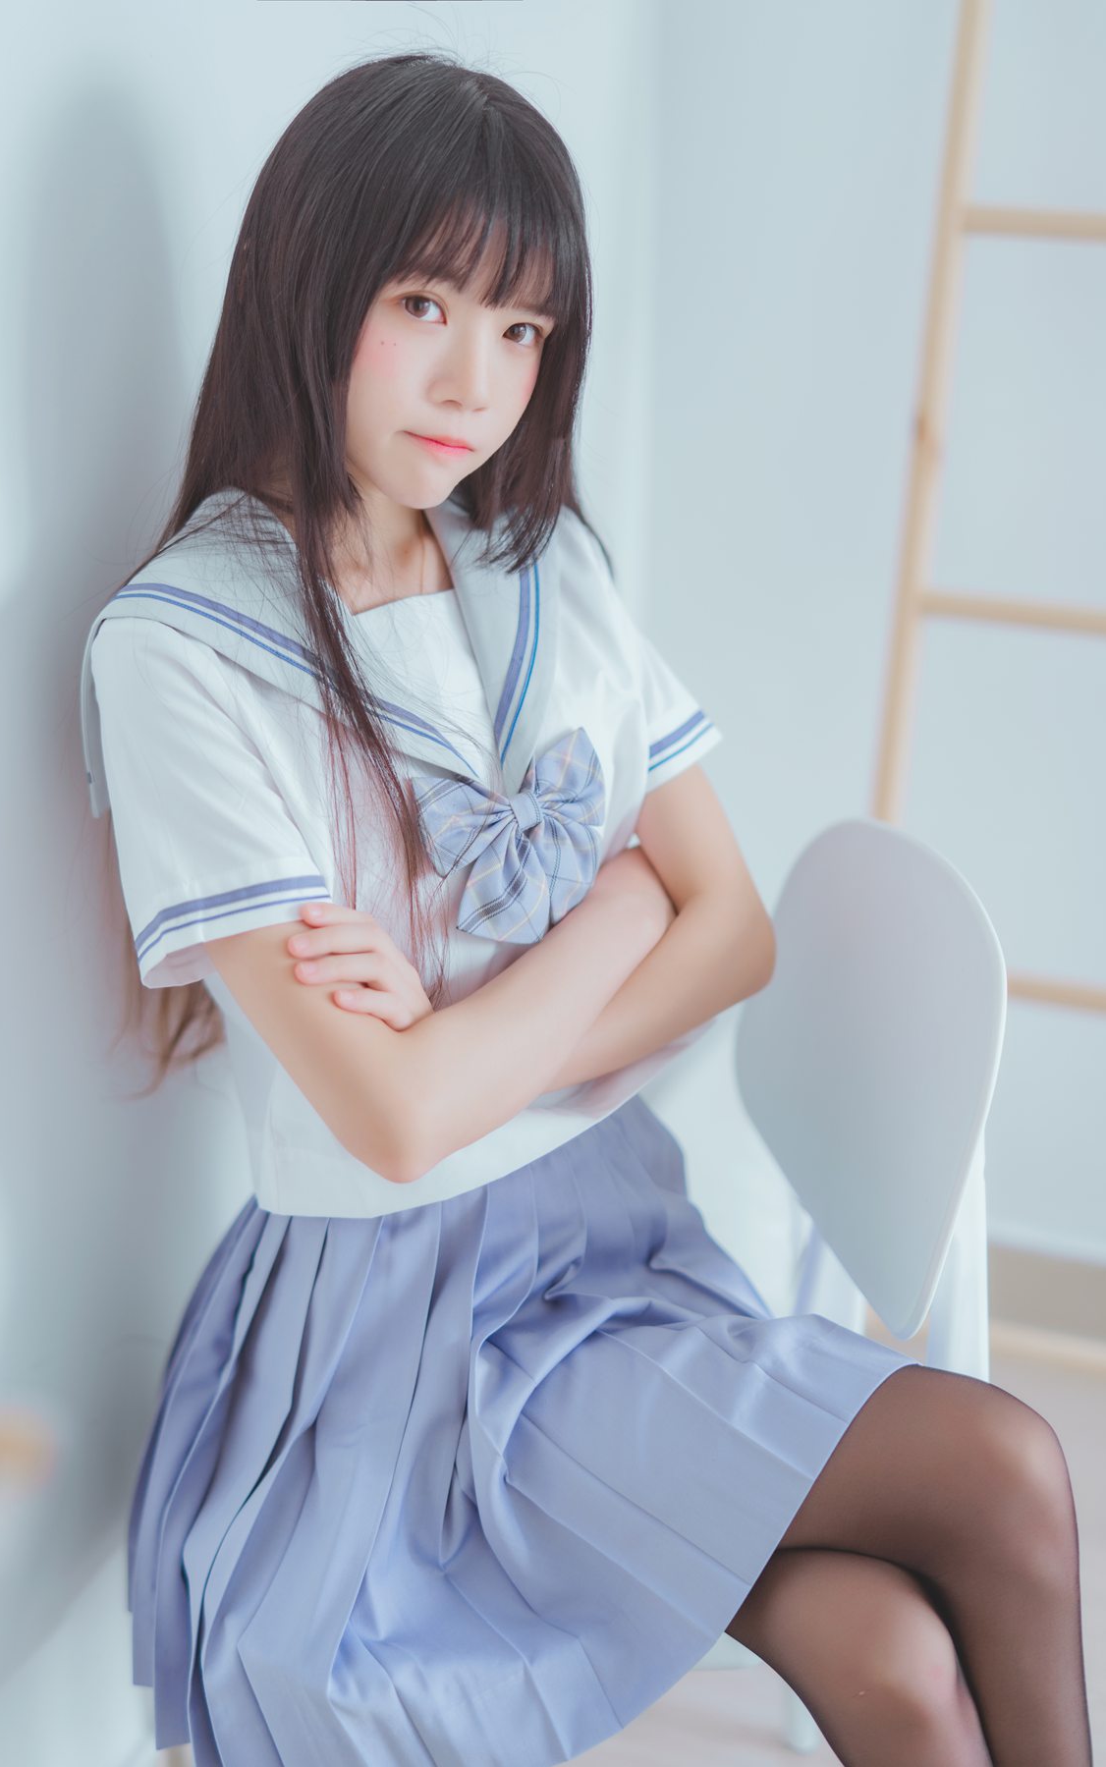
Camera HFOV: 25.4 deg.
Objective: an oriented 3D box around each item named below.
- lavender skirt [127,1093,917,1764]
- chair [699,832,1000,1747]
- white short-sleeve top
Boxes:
[{"bbox_3d":[-0.035,0.343,1.476,0.470,0.410,0.400,18,29,38],"label":"lavender skirt"},{"bbox_3d":[0.026,0.390,1.658,0.500,0.810,0.430,-7,23,-13],"label":"chair"},{"bbox_3d":[-0.080,-0.011,1.469,0.440,0.460,0.280,-18,19,-35],"label":"white short-sleeve top"}]

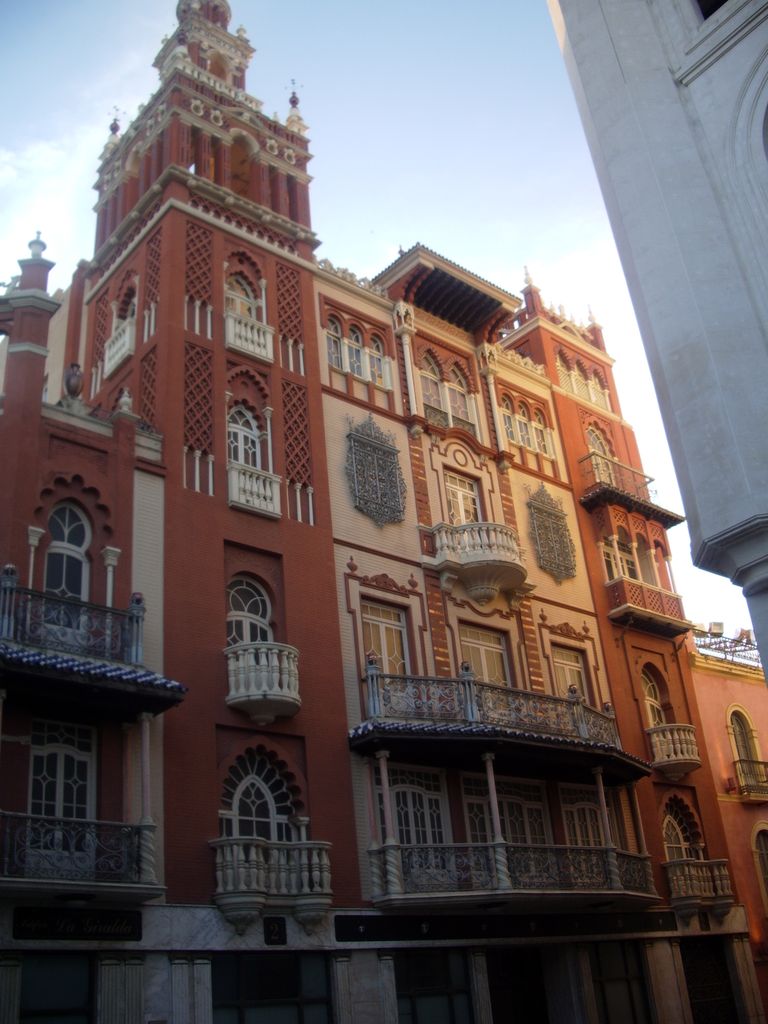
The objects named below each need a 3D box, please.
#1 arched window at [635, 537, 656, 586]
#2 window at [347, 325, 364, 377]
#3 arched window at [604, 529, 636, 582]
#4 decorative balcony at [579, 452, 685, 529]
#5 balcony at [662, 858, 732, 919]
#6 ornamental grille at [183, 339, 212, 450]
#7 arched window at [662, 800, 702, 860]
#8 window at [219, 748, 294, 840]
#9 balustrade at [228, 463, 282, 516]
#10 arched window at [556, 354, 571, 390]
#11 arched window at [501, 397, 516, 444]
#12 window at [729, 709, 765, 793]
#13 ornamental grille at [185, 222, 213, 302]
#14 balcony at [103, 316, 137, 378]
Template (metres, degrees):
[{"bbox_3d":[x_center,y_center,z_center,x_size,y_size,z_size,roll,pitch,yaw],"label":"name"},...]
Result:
[{"bbox_3d":[8.216,1.471,32.606,0.753,1.741,0.204,18,-35,-39],"label":"arched window"},{"bbox_3d":[-0.801,-4.176,26.802,0.496,1.640,0.200,18,-35,-39],"label":"window"},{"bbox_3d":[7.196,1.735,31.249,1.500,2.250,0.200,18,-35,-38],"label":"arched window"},{"bbox_3d":[7.534,-0.645,32.088,3.900,1.670,1.050,18,-35,-38],"label":"decorative balcony"},{"bbox_3d":[8.497,9.997,27.230,2.512,1.466,0.570,18,-35,-39],"label":"balcony"},{"bbox_3d":[-4.021,-2.465,22.359,0.700,2.680,0.100,18,-35,-38],"label":"ornamental grille"},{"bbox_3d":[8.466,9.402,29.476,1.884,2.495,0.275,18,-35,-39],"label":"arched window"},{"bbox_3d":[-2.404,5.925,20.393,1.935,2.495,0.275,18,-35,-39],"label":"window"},{"bbox_3d":[-2.873,-0.467,23.344,1.395,1.120,0.275,18,-35,-39],"label":"balustrade"},{"bbox_3d":[5.864,-4.595,33.903,0.630,1.480,0.220,18,-35,-38],"label":"arched window"},{"bbox_3d":[3.844,-2.896,32.030,0.560,1.731,0.224,18,-35,-39],"label":"arched window"},{"bbox_3d":[11.111,7.380,31.829,1.300,2.630,0.300,18,-35,-38],"label":"window"},{"bbox_3d":[-4.257,-5.719,23.839,0.733,2.208,0.126,18,-35,-39],"label":"ornamental grille"},{"bbox_3d":[-6.205,-3.832,24.257,0.200,1.040,1.200,18,-35,-38],"label":"balcony"}]

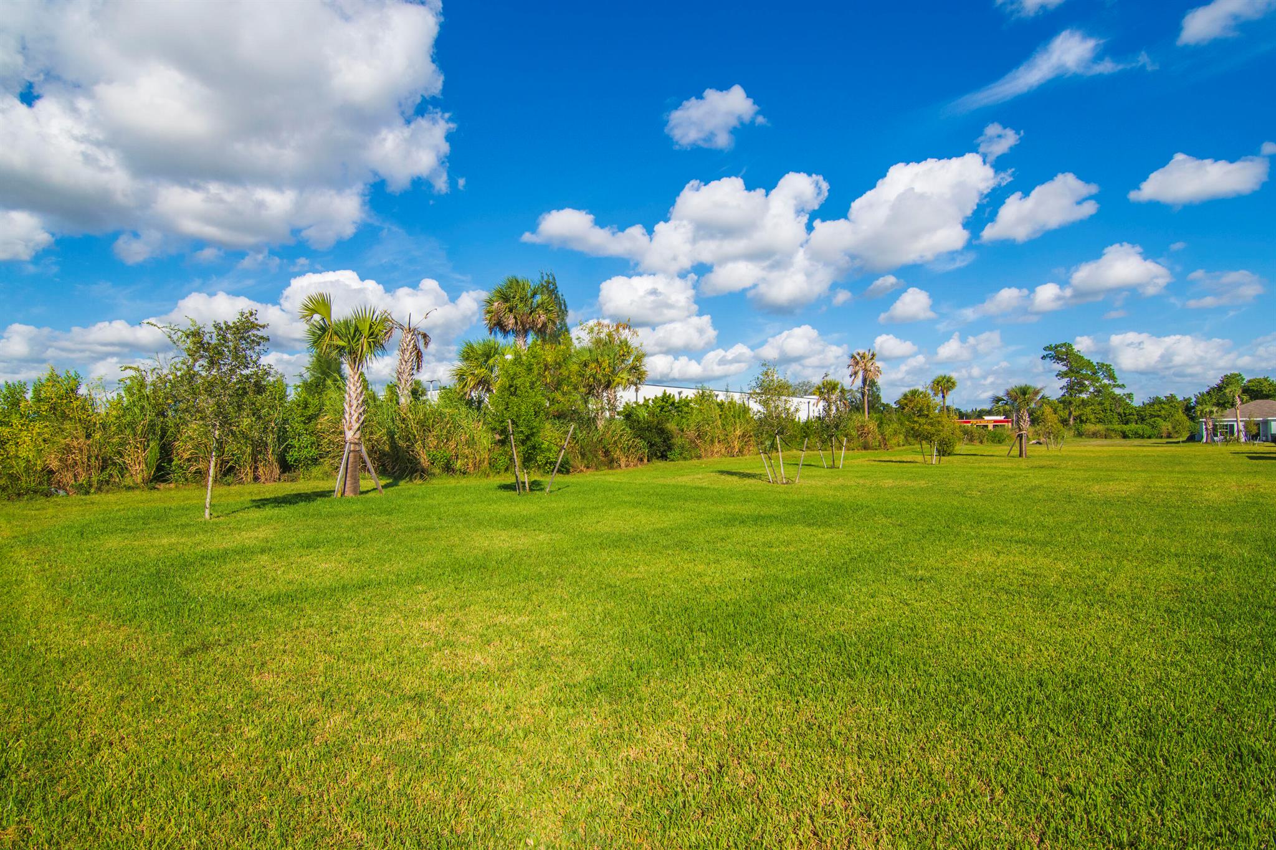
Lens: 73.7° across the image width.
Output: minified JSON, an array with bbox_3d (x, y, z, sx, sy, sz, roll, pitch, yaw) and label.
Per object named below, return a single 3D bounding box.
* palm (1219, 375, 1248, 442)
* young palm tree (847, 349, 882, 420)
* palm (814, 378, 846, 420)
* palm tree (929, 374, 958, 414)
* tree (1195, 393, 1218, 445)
[{"bbox_3d":[60.930,-1.630,87.000,2.400,6.930,2.400,0,0,0],"label":"palm"},{"bbox_3d":[18.400,-2.120,69.000,2.700,8.050,2.700,0,0,0],"label":"young palm tree"},{"bbox_3d":[14.740,-0.880,65.000,2.500,5.560,2.500,0,0,0],"label":"palm"},{"bbox_3d":[30.490,-1.570,85.000,2.600,7.120,2.600,0,0,0],"label":"palm tree"},{"bbox_3d":[58.130,-0.690,87.000,2.100,5.150,2.100,0,0,0],"label":"tree"}]

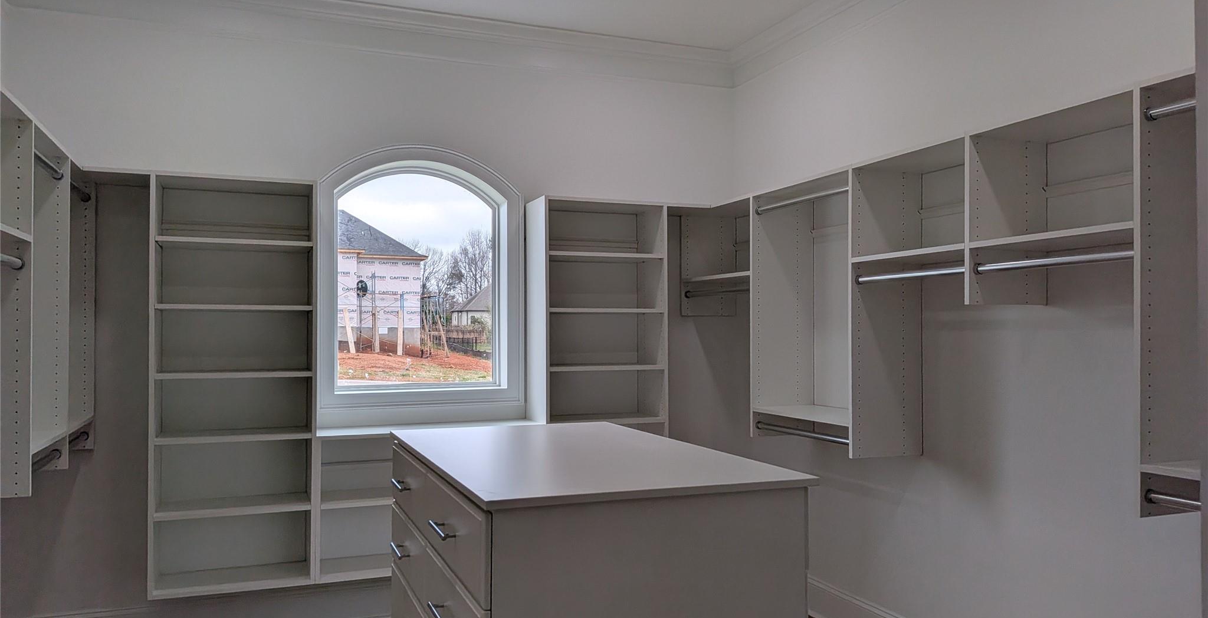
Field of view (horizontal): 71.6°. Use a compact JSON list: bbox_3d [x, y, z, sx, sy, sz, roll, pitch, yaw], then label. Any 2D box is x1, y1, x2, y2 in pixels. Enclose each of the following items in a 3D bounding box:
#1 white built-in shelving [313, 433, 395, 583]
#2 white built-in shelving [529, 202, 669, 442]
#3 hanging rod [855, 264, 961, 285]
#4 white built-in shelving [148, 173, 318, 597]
[{"bbox_3d":[-0.861,0.909,4.142,1.084,0.665,0.355,1,-1,-21],"label":"white built-in shelving"},{"bbox_3d":[-0.041,0.341,4.478,0.677,1.816,0.355,1,-1,-21],"label":"white built-in shelving"},{"bbox_3d":[1.159,-0.125,3.152,0.032,0.032,0.601,1,-1,-21],"label":"hanging rod"},{"bbox_3d":[-1.678,0.326,3.834,0.672,1.816,0.355,1,-1,-21],"label":"white built-in shelving"}]

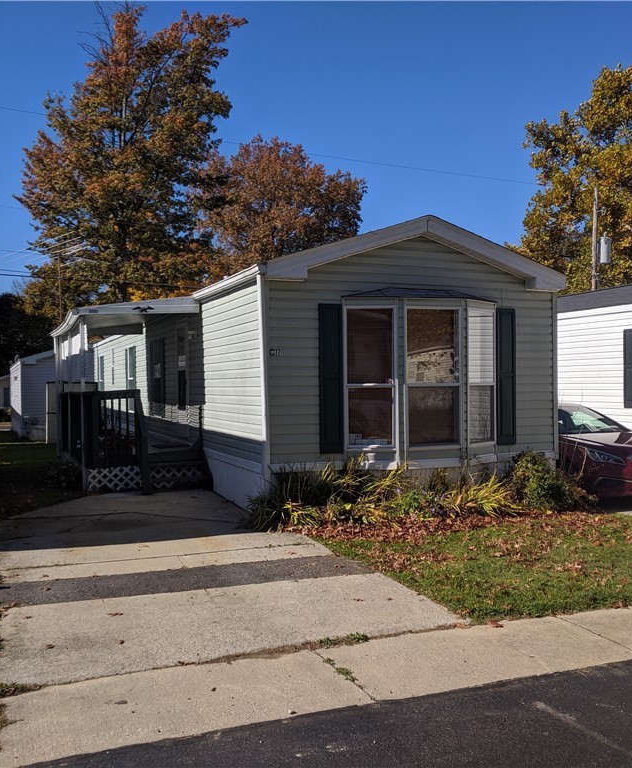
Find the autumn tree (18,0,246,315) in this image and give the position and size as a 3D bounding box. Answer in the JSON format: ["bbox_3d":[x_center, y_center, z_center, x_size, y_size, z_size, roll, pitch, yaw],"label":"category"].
[{"bbox_3d":[-6.600,-5.800,27.500,8.200,15.600,8.000,-1,0,-23],"label":"autumn tree"}]

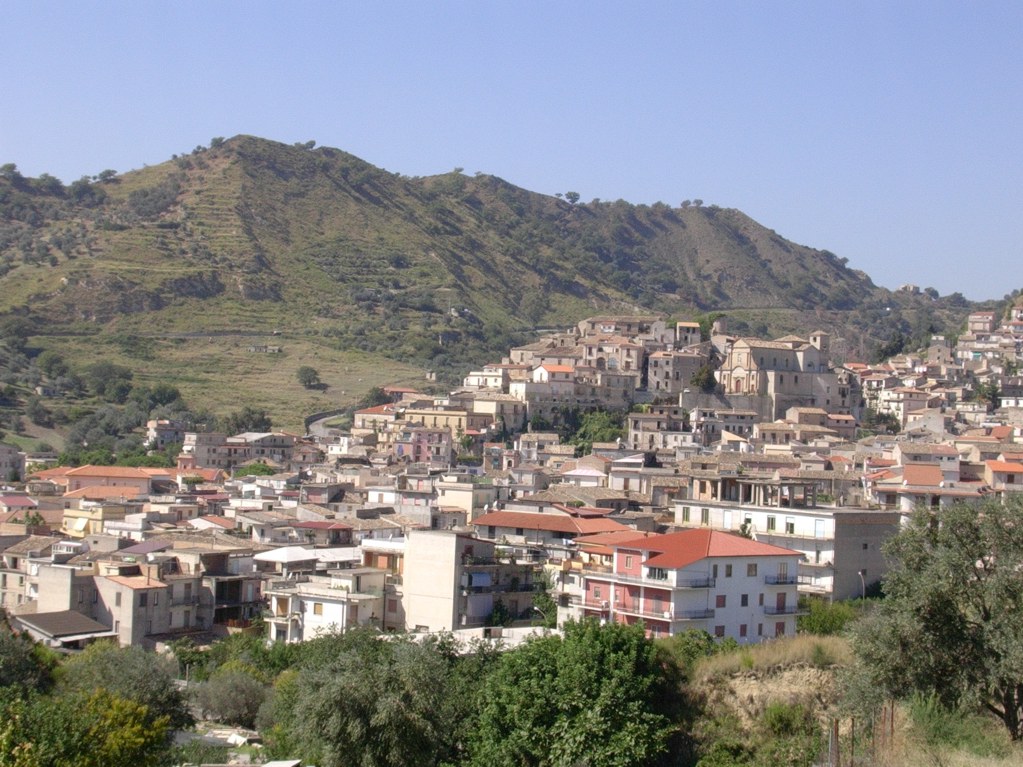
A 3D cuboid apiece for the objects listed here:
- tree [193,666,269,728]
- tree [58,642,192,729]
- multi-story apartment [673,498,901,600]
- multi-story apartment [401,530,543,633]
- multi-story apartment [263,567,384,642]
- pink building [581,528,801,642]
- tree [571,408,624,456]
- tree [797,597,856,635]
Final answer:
[{"bbox_3d":[-21.210,23.650,140.000,5.570,4.730,5.570,2,-1,0],"label":"tree"},{"bbox_3d":[-27.650,21.900,133.000,9.430,6.640,9.430,2,-1,0],"label":"tree"},{"bbox_3d":[35.380,21.980,241.620,11.870,11.950,29.710,3,-1,-36],"label":"multi-story apartment"},{"bbox_3d":[-4.320,22.700,217.250,8.440,10.990,14.490,1,-2,44],"label":"multi-story apartment"},{"bbox_3d":[-20.760,25.170,209.650,12.350,8.390,7.030,1,-1,38],"label":"multi-story apartment"},{"bbox_3d":[19.350,21.790,204.190,18.590,11.750,16.240,3,-1,-37],"label":"pink building"},{"bbox_3d":[21.090,12.160,462.000,13.900,11.410,12.500,2,-1,0],"label":"tree"},{"bbox_3d":[34.860,25.890,206.000,6.640,4.420,6.000,2,-1,0],"label":"tree"}]

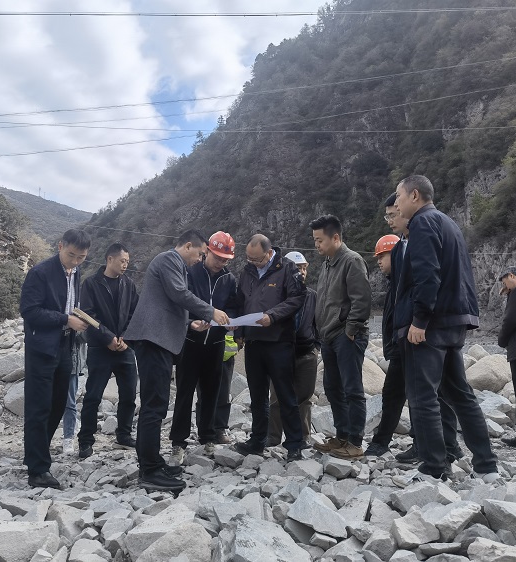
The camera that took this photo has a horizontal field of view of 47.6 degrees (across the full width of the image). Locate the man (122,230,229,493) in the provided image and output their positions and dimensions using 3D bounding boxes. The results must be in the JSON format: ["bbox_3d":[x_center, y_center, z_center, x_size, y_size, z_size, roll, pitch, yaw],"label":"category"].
[{"bbox_3d":[-0.528,0.488,3.789,0.640,1.660,0.500,2,-7,-16],"label":"man"}]

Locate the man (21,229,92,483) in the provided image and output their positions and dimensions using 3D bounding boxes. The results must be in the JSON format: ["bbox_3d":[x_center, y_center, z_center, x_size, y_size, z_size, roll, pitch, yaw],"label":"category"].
[{"bbox_3d":[-1.351,0.487,3.901,0.400,1.690,0.480,-1,-7,6],"label":"man"}]

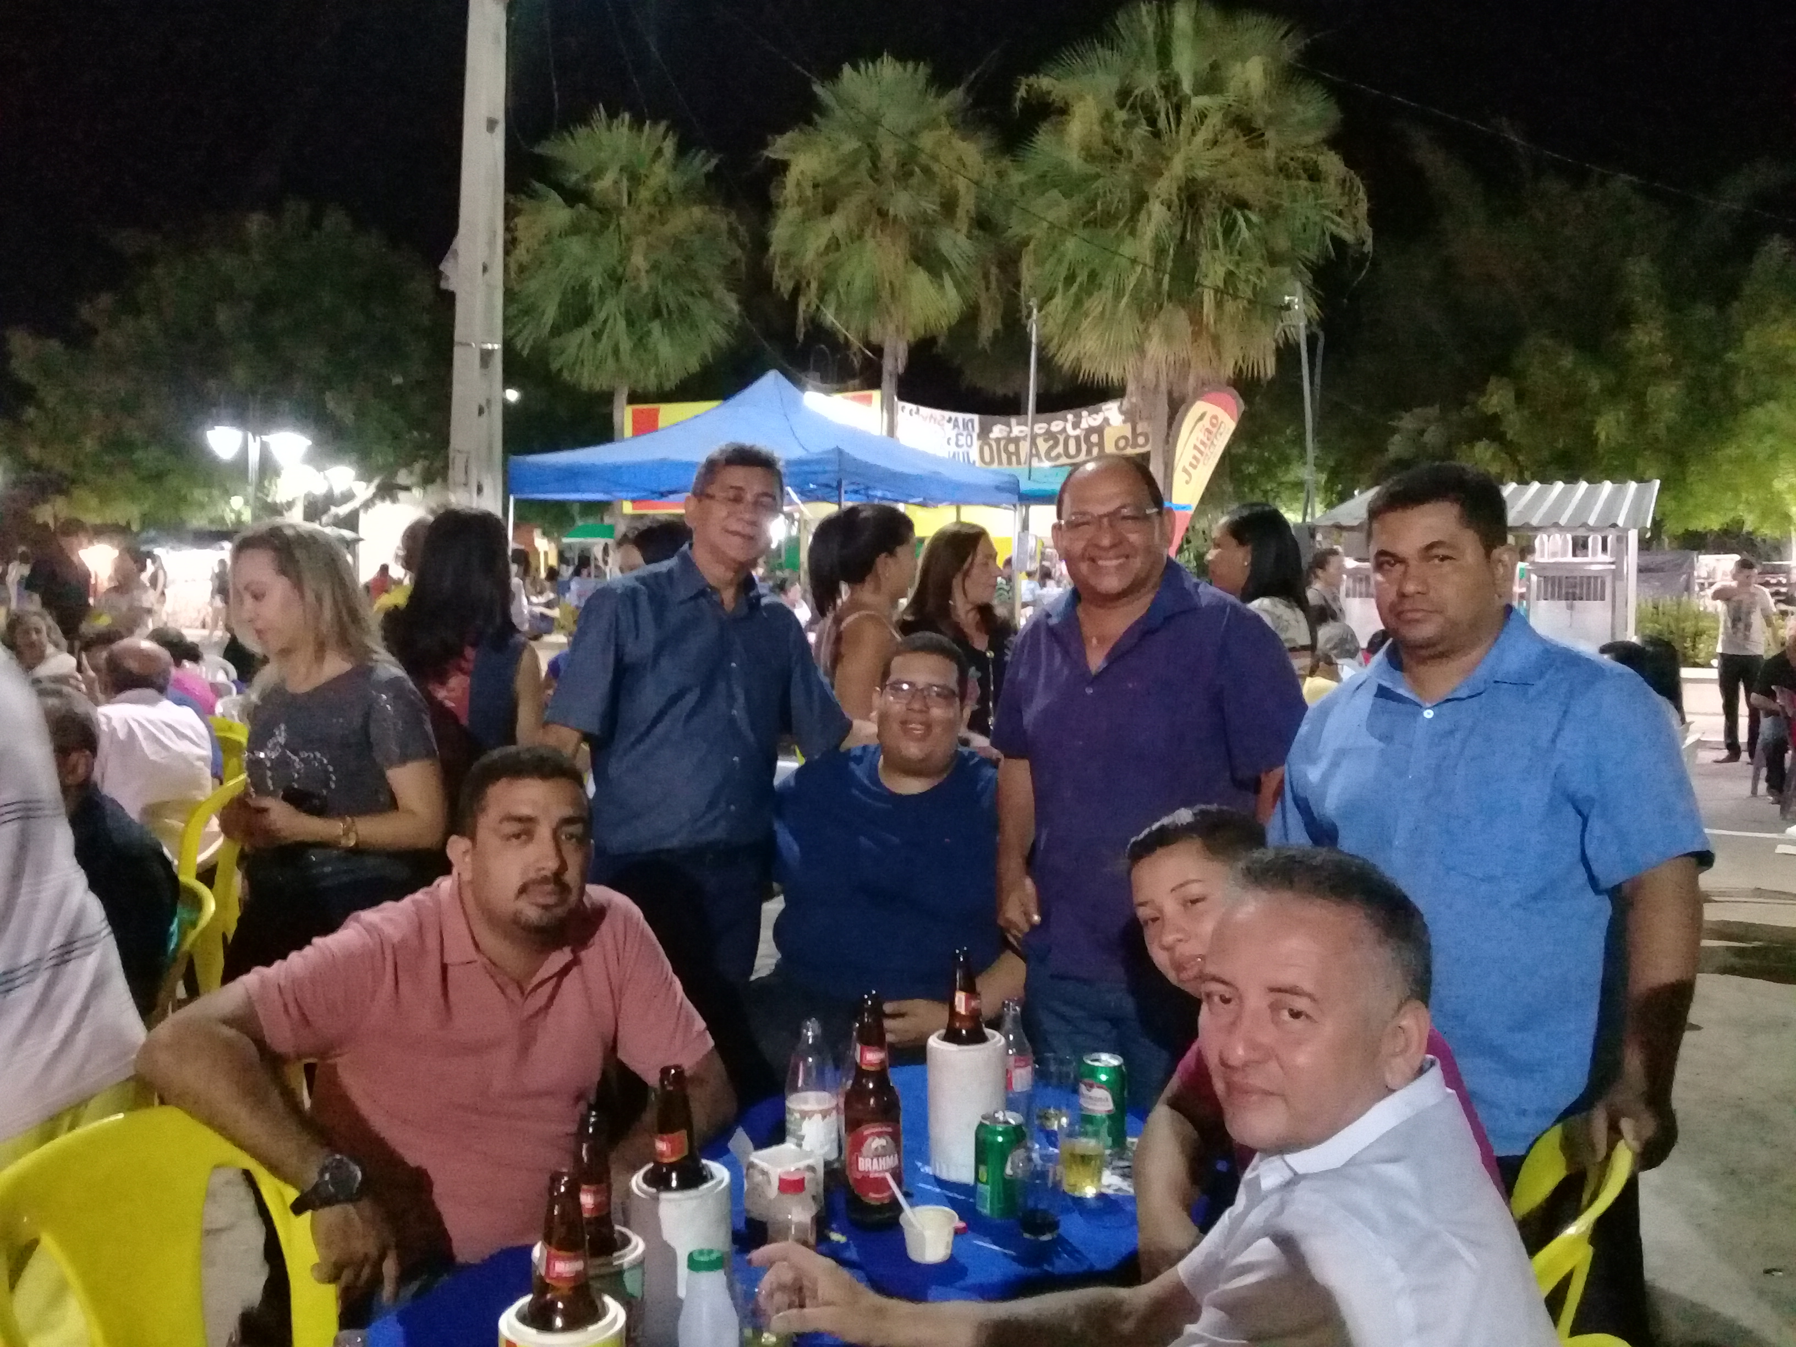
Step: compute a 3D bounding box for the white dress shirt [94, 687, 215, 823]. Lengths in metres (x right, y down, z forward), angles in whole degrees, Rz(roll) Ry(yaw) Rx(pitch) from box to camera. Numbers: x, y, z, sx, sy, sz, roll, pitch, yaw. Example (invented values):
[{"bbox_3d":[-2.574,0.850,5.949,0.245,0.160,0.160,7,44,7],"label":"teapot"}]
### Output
[{"bbox_3d":[-2.434,0.270,5.200,0.470,0.560,0.360,-1,4,-17],"label":"white dress shirt"}]

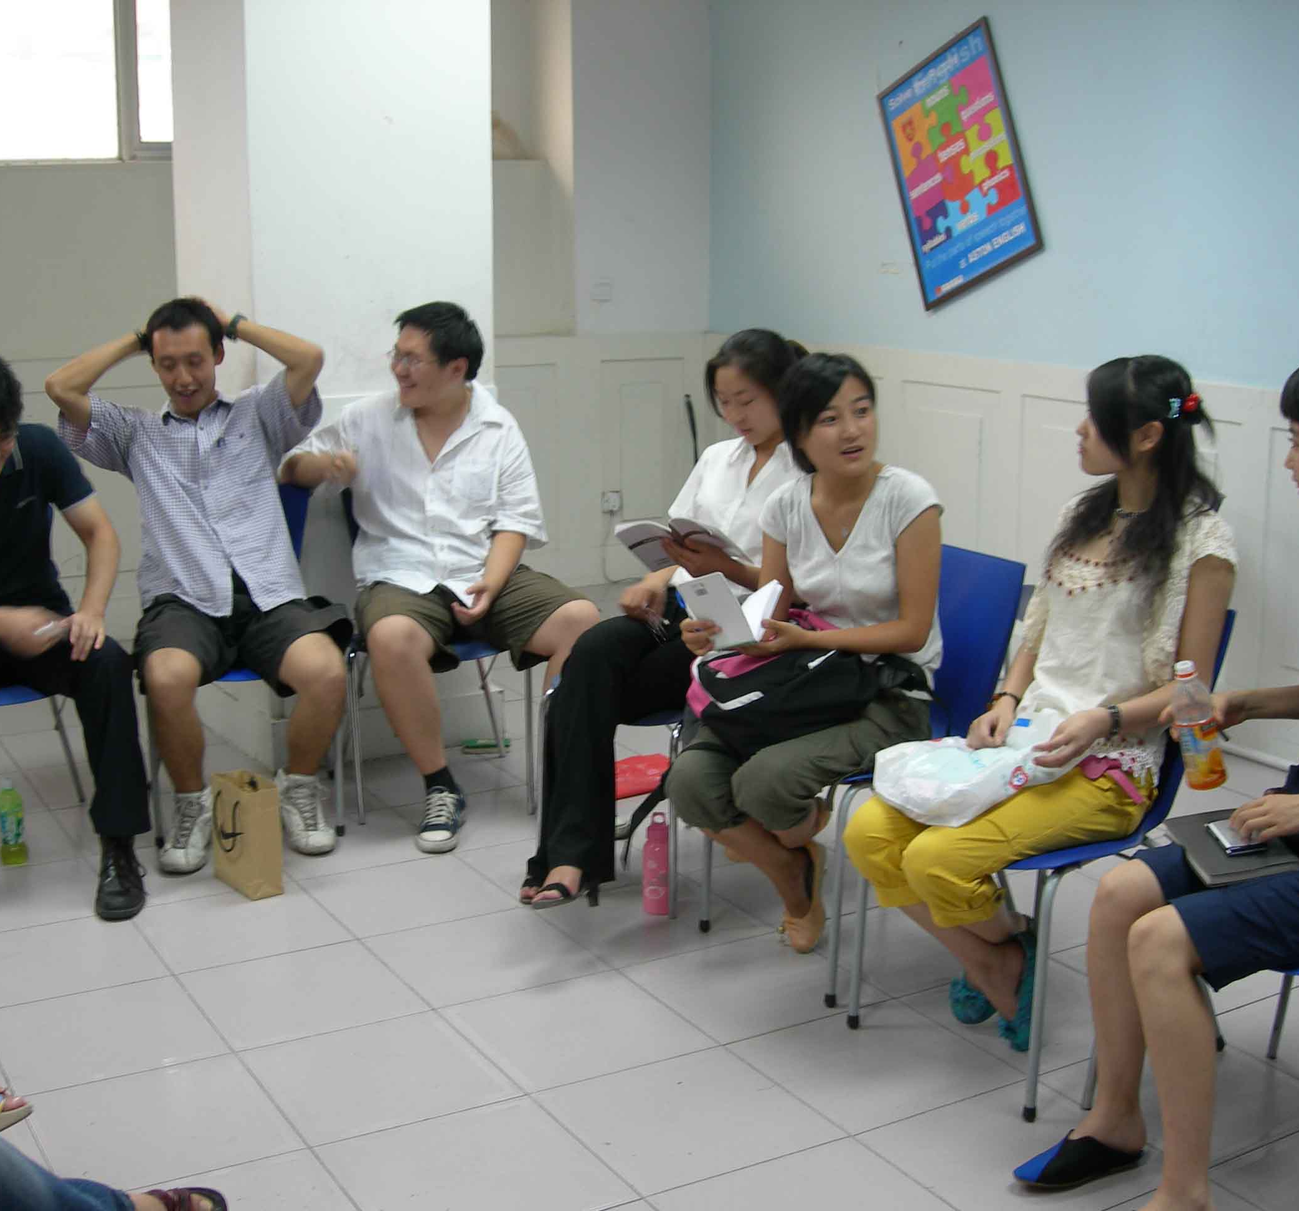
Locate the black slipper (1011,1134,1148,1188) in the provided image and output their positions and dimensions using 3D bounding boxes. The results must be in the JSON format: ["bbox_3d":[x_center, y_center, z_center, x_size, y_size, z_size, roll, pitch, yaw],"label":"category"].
[{"bbox_3d":[0.665,0.872,2.757,0.240,0.070,0.090,-3,12,-14],"label":"black slipper"}]

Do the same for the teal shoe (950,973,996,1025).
[{"bbox_3d":[0.654,0.743,3.358,0.235,0.080,0.090,-11,16,-43],"label":"teal shoe"}]

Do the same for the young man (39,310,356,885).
[{"bbox_3d":[-1.050,-0.089,4.293,0.720,1.310,0.700,-2,12,-13],"label":"young man"}]

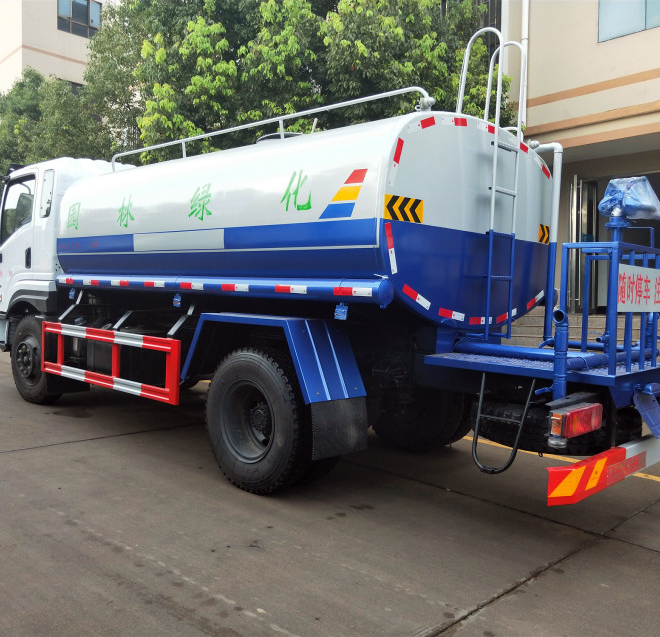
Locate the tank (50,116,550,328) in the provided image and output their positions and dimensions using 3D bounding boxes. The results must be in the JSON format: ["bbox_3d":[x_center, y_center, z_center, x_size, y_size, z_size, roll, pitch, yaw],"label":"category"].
[{"bbox_3d":[-0.519,-0.802,5.984,4.706,1.452,2.368,5,3,44],"label":"tank"}]

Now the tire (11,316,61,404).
[{"bbox_3d":[-3.443,0.474,7.228,1.024,1.024,0.286,5,3,44],"label":"tire"}]

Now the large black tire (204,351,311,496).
[{"bbox_3d":[-0.503,0.735,4.466,1.024,1.024,0.286,5,3,44],"label":"large black tire"}]

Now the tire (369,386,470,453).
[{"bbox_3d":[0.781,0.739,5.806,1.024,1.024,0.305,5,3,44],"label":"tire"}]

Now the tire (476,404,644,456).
[{"bbox_3d":[1.470,0.633,4.009,1.024,0.276,1.024,5,3,44],"label":"tire"}]

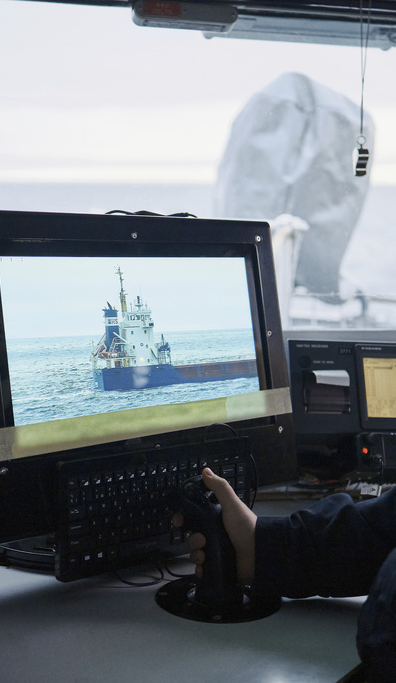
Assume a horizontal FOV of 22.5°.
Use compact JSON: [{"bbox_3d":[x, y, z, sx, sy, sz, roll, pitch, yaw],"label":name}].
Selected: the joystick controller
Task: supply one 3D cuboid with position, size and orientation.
[{"bbox_3d":[0.023,0.213,1.086,0.137,0.141,0.137,6,11,33],"label":"joystick controller"}]

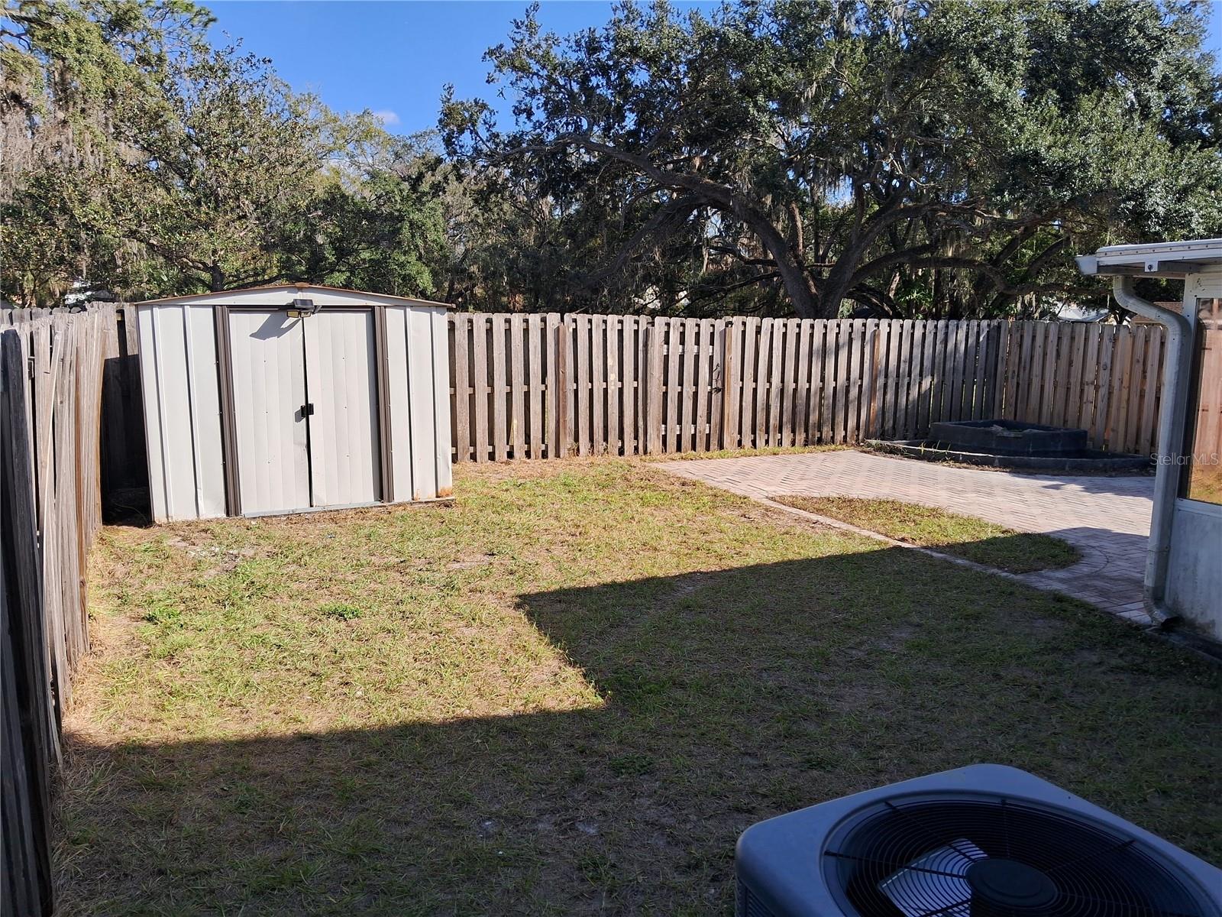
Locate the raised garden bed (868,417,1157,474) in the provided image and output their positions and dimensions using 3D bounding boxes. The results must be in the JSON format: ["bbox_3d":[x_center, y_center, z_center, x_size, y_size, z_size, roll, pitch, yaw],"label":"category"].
[{"bbox_3d":[5.136,-0.226,11.813,2.650,0.400,2.650,-3,9,-17],"label":"raised garden bed"}]

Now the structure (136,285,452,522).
[{"bbox_3d":[-2.933,-0.613,8.585,2.581,1.926,1.750,-4,9,-24],"label":"structure"}]

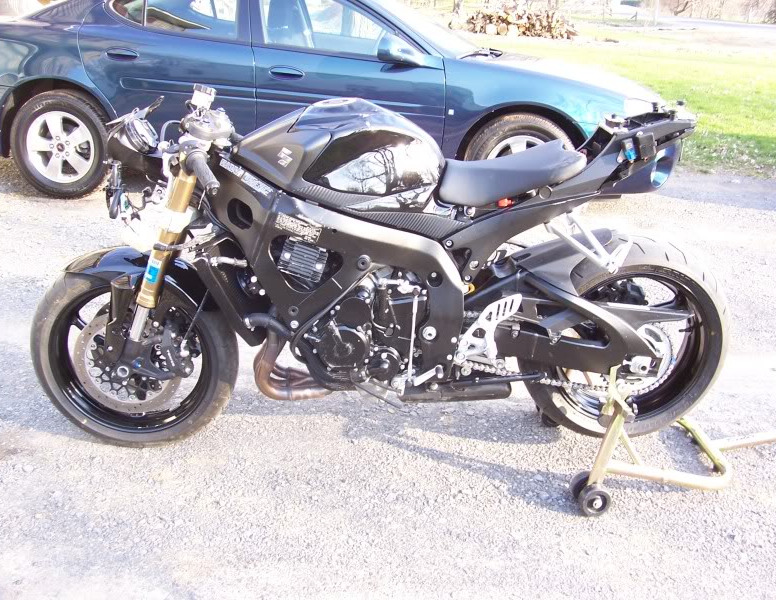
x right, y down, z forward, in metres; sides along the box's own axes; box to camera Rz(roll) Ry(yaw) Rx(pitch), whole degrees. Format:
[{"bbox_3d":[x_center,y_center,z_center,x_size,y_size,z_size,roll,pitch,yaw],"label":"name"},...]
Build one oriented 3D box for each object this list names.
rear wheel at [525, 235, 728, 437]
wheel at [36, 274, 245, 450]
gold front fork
[{"bbox_3d":[0.678,0.116,2.299,0.630,0.630,0.180,1,21,-3],"label":"rear wheel"},{"bbox_3d":[-0.726,0.158,2.266,0.600,0.600,0.122,3,21,1],"label":"wheel"},{"bbox_3d":[-0.569,-0.163,2.030,0.056,0.423,0.056,21,19,-6],"label":"gold front fork"}]

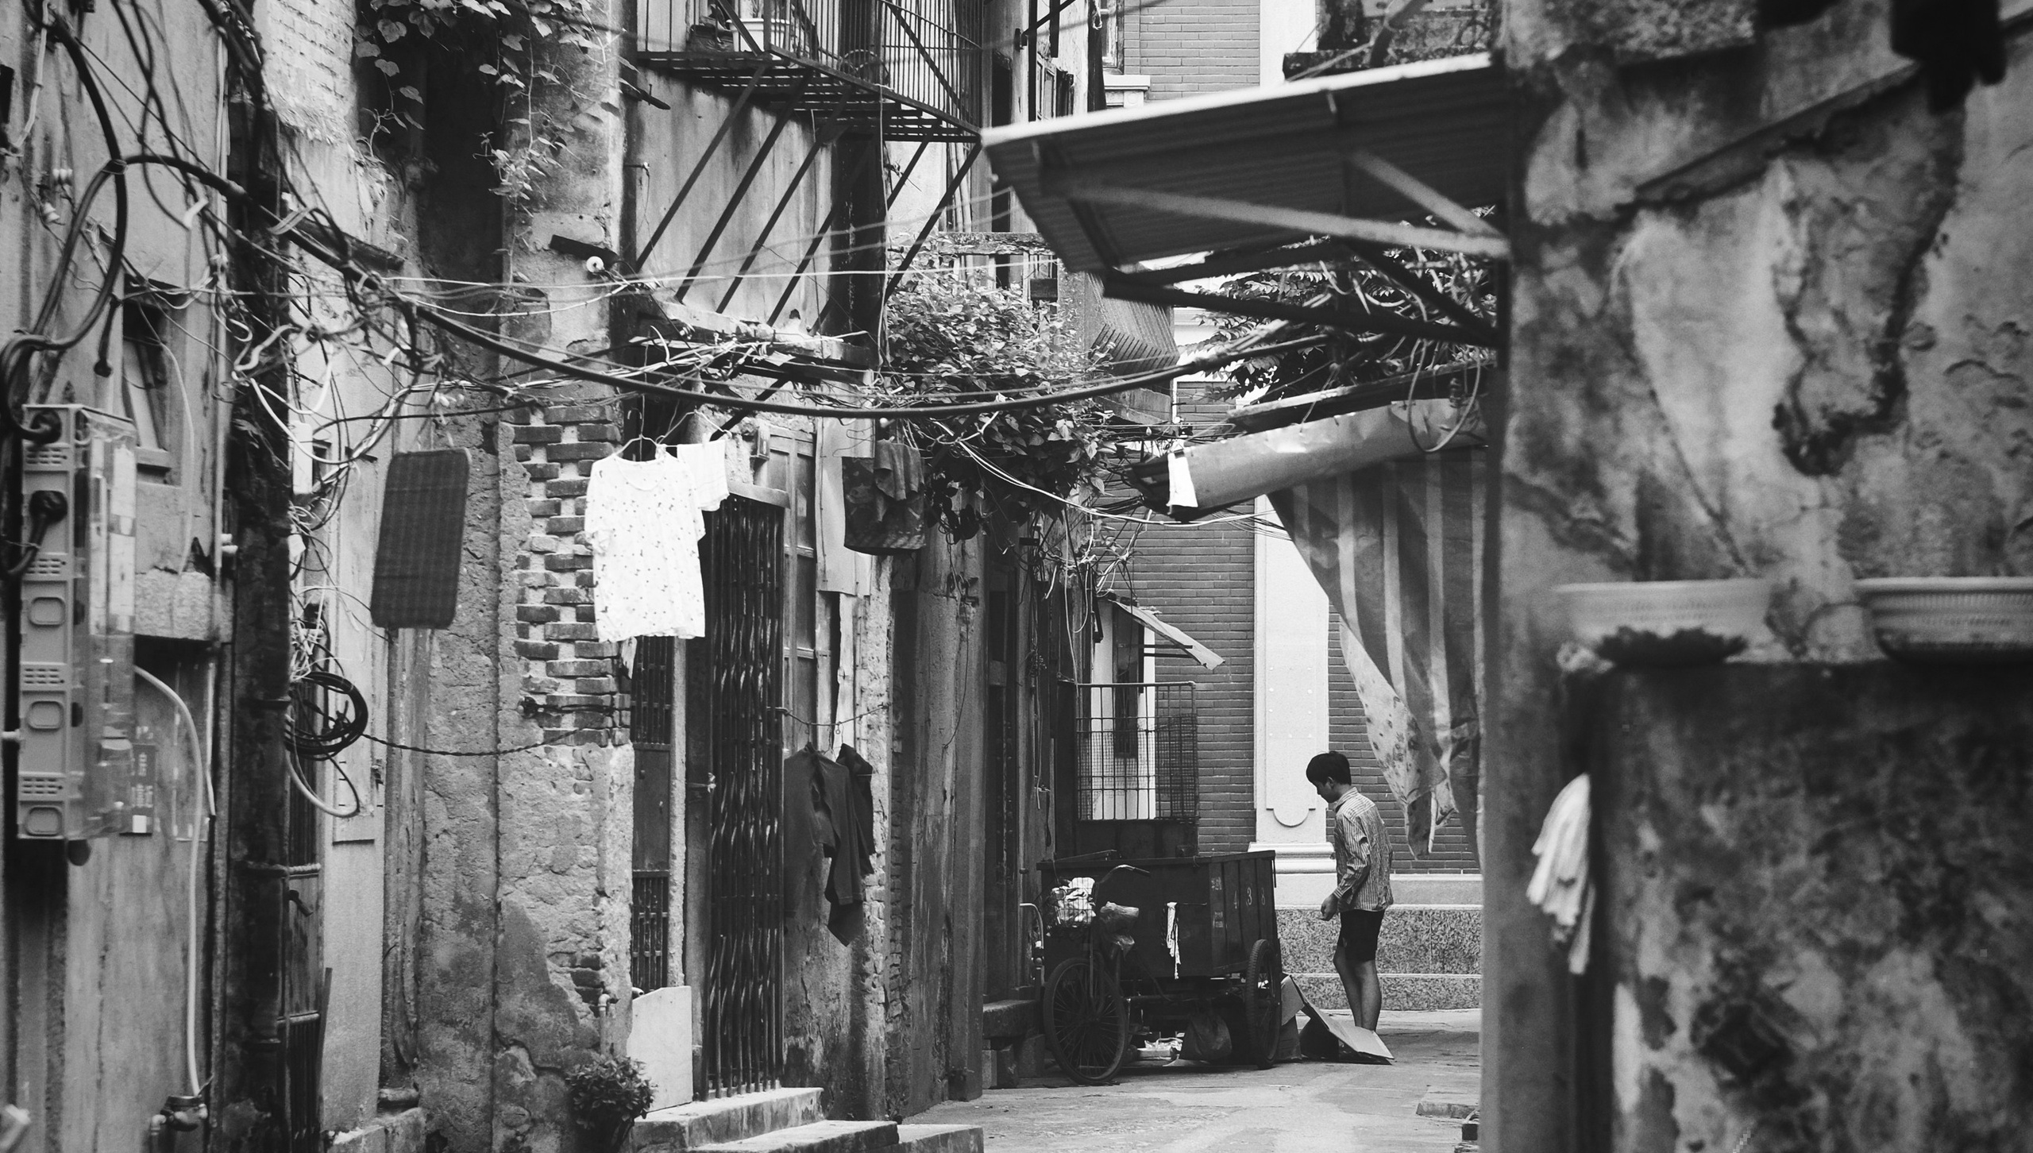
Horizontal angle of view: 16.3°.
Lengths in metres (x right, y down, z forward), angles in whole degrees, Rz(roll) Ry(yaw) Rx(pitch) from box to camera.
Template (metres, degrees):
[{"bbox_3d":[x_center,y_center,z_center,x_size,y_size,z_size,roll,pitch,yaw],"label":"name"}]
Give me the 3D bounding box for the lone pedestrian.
[{"bbox_3d":[1.870,1.797,39.800,0.430,1.620,0.480,0,-1,25],"label":"lone pedestrian"}]

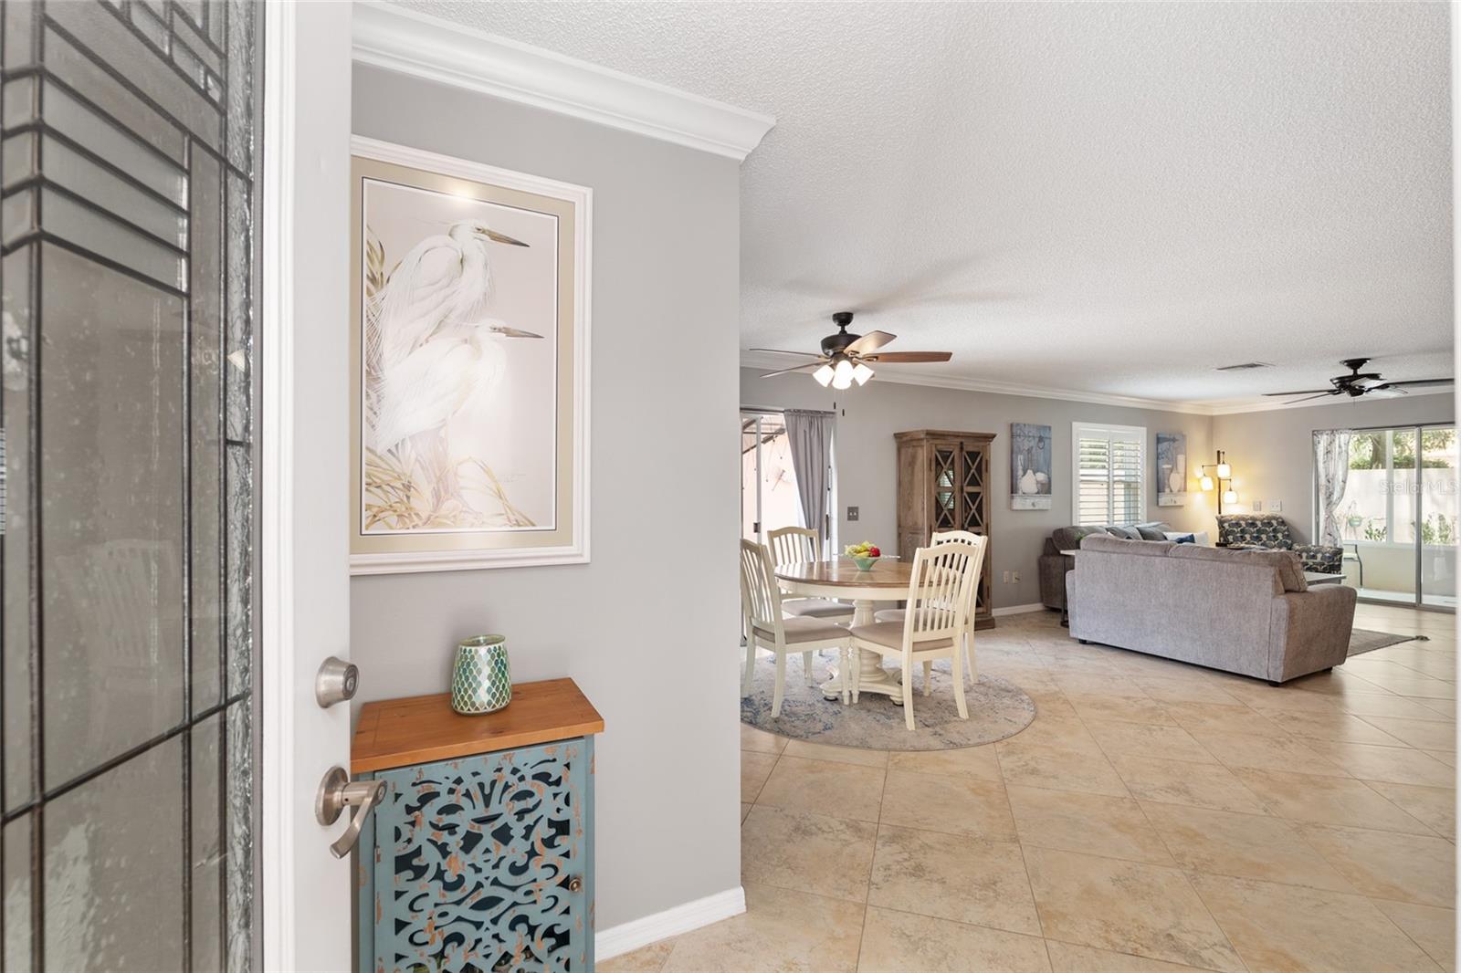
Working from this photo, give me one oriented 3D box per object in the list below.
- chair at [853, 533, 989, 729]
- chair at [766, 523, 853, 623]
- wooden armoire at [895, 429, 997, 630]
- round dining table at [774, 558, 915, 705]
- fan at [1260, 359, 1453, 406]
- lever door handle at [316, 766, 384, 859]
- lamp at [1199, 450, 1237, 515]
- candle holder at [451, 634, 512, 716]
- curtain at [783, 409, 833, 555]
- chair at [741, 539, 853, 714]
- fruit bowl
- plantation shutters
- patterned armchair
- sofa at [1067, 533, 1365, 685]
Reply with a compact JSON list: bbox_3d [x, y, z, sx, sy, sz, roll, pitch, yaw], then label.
[{"bbox_3d":[1.070,0.825,3.590,0.500,1.000,0.560,0,-1,-22],"label":"chair"},{"bbox_3d":[0.608,0.836,4.537,0.470,1.020,0.600,0,-1,-26],"label":"chair"},{"bbox_3d":[2.042,0.426,5.748,0.880,1.836,0.430,0,-1,-26],"label":"wooden armoire"},{"bbox_3d":[0.913,0.953,4.154,1.220,0.757,1.220,0,0,0],"label":"round dining table"},{"bbox_3d":[5.494,-0.944,5.343,1.330,0.340,1.330,0,-1,17],"label":"fan"},{"bbox_3d":[-0.465,0.391,0.738,0.065,0.076,0.138,0,0,-9],"label":"lever door handle"},{"bbox_3d":[6.231,0.467,7.737,0.380,1.800,0.340,-1,-1,39],"label":"lamp"},{"bbox_3d":[-0.582,0.439,1.430,0.132,0.152,0.132,0,-1,-26],"label":"candle holder"},{"bbox_3d":[0.696,0.324,5.298,0.532,1.966,0.110,0,-1,-26],"label":"curtain"},{"bbox_3d":[0.363,0.832,3.795,0.610,1.010,0.470,0,-1,-26],"label":"chair"},{"bbox_3d":[0.899,0.483,4.155,0.240,0.190,0.240,0,0,0],"label":"fruit bowl"},{"bbox_3d":[4.467,-0.054,7.156,1.370,1.340,0.080,0,-1,-26],"label":"plantation shutters"},{"bbox_3d":[6.163,0.855,6.859,0.770,1.000,0.860,0,-1,5],"label":"patterned armchair"},{"bbox_3d":[3.723,0.868,4.877,0.970,0.940,1.530,0,-1,-26],"label":"sofa"}]

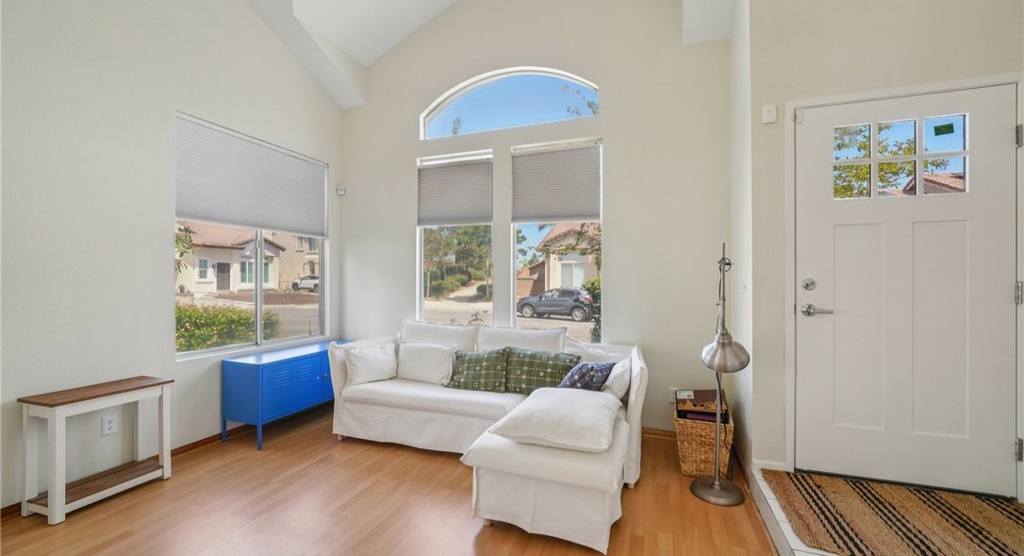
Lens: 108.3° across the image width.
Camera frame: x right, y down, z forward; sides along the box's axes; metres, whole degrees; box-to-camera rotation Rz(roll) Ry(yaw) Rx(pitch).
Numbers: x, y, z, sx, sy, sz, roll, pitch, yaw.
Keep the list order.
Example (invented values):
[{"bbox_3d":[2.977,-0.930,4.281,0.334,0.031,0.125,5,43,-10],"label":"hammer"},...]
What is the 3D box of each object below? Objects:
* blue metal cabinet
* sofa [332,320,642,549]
[{"bbox_3d":[-1.834,0.935,3.301,0.410,0.630,1.130,0,0,20],"label":"blue metal cabinet"},{"bbox_3d":[-0.281,0.820,2.592,2.280,0.860,1.290,0,0,20],"label":"sofa"}]

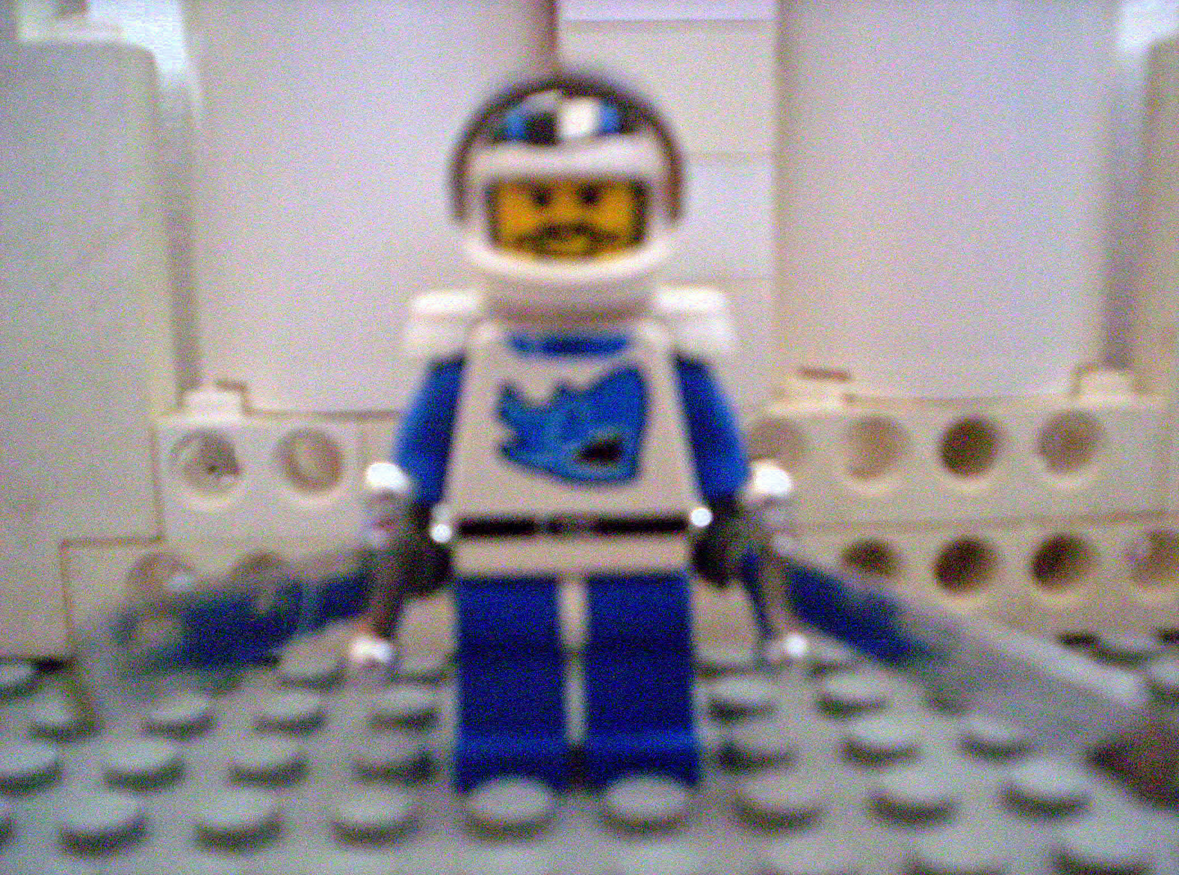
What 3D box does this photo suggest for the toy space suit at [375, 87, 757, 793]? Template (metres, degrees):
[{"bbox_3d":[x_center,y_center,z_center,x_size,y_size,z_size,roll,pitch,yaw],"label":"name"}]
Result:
[{"bbox_3d":[-0.002,0.000,0.079,0.025,0.044,0.014,-2,14,-2],"label":"toy space suit"}]

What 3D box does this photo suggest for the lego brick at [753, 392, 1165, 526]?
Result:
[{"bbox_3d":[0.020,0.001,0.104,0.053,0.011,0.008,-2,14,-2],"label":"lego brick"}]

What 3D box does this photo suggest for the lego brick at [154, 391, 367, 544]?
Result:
[{"bbox_3d":[-0.026,0.002,0.102,0.016,0.011,0.008,-2,14,-2],"label":"lego brick"}]

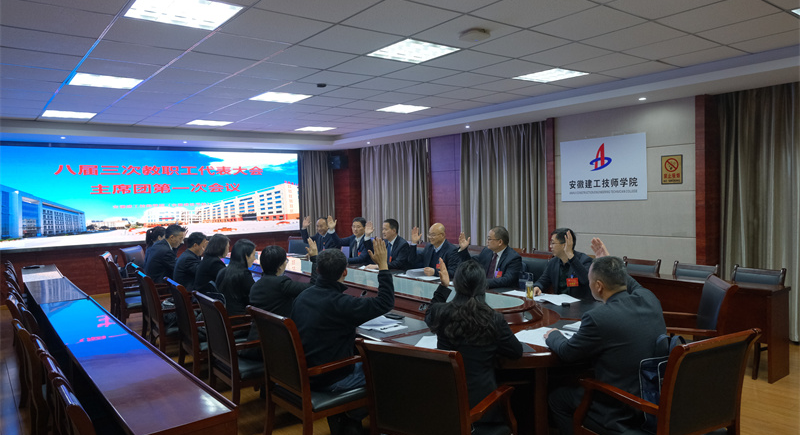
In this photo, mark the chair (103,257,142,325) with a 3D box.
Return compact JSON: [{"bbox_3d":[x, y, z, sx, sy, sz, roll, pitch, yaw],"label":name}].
[{"bbox_3d":[-3.156,0.970,6.411,0.610,0.960,0.570,-4,4,-38],"label":"chair"}]

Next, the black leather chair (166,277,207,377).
[{"bbox_3d":[-1.690,1.012,4.727,0.610,0.960,0.570,-4,4,-38],"label":"black leather chair"}]

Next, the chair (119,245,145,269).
[{"bbox_3d":[-3.526,0.914,7.616,0.620,0.980,0.570,-2,3,5],"label":"chair"}]

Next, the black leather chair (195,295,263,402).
[{"bbox_3d":[-1.162,1.033,4.010,0.610,0.960,0.570,-4,4,-38],"label":"black leather chair"}]

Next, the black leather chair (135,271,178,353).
[{"bbox_3d":[-2.128,0.991,5.169,0.620,0.980,0.570,-4,4,-38],"label":"black leather chair"}]

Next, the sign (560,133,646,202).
[{"bbox_3d":[2.581,-0.616,6.837,0.040,0.800,1.200,-4,4,-38],"label":"sign"}]

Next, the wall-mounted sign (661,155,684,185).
[{"bbox_3d":[3.142,-0.550,6.161,0.015,0.335,0.240,-4,4,-38],"label":"wall-mounted sign"}]

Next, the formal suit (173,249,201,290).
[{"bbox_3d":[-2.333,0.671,5.889,0.450,0.660,0.500,-4,4,-38],"label":"formal suit"}]

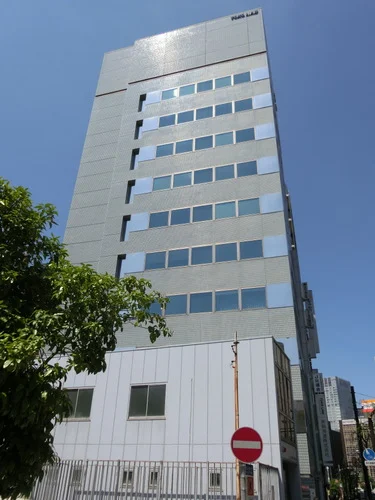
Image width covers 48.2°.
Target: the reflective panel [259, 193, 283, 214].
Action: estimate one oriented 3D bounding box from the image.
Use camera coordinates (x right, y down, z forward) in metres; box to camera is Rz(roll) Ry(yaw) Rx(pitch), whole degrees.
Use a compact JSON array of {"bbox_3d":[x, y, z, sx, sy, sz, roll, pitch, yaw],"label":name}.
[{"bbox_3d":[5.594,-3.064,27.868,1.441,1.406,0.150,-7,-32,15],"label":"reflective panel"}]

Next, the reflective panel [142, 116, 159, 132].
[{"bbox_3d":[-3.276,-11.100,36.951,1.505,1.505,0.100,-7,-32,15],"label":"reflective panel"}]

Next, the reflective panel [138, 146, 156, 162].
[{"bbox_3d":[-3.184,-7.613,33.042,1.428,1.357,0.100,-7,-32,15],"label":"reflective panel"}]

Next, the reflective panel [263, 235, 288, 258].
[{"bbox_3d":[5.494,-0.230,26.162,1.435,1.490,0.150,-7,-32,15],"label":"reflective panel"}]

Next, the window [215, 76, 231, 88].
[{"bbox_3d":[3.169,-14.876,37.070,1.517,1.351,0.100,-7,-32,15],"label":"window"}]

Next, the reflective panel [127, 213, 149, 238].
[{"bbox_3d":[-3.540,-1.825,30.349,1.567,1.947,0.120,-7,-32,15],"label":"reflective panel"}]

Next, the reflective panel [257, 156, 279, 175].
[{"bbox_3d":[5.553,-5.844,28.975,1.351,1.455,0.100,-7,-32,15],"label":"reflective panel"}]

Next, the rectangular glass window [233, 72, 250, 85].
[{"bbox_3d":[4.776,-15.069,36.643,1.517,1.351,0.100,-7,-32,15],"label":"rectangular glass window"}]

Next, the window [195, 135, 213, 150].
[{"bbox_3d":[1.365,-8.850,34.607,1.494,1.368,0.100,-7,-33,14],"label":"window"}]

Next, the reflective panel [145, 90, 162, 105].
[{"bbox_3d":[-2.977,-13.297,36.487,1.411,1.489,0.100,-7,-32,15],"label":"reflective panel"}]

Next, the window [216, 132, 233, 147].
[{"bbox_3d":[2.762,-8.326,31.460,1.415,1.293,0.100,-7,-32,15],"label":"window"}]

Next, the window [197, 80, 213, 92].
[{"bbox_3d":[1.511,-14.084,35.992,1.382,1.275,0.150,-7,-32,15],"label":"window"}]

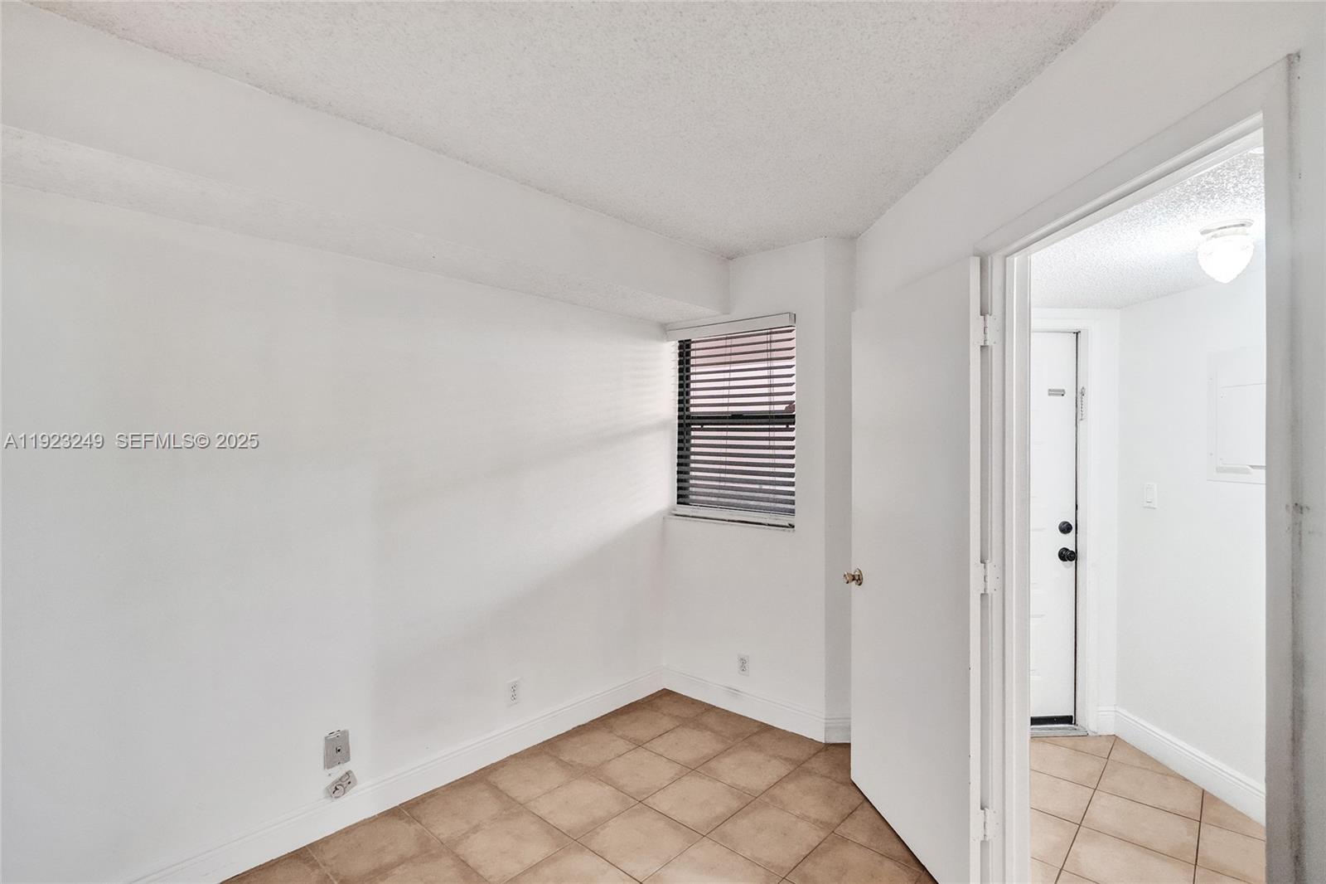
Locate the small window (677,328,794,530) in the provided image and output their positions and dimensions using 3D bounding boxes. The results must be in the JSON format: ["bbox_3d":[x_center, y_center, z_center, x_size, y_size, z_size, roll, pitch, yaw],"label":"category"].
[{"bbox_3d":[0.386,-0.097,3.287,0.816,1.066,0.090,0,-1,41],"label":"small window"}]

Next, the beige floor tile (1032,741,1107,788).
[{"bbox_3d":[1.798,1.455,2.686,0.330,0.010,0.330,0,0,44],"label":"beige floor tile"}]

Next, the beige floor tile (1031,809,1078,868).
[{"bbox_3d":[1.381,1.500,2.288,0.335,0.010,0.335,-1,-1,43],"label":"beige floor tile"}]

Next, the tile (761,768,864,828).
[{"bbox_3d":[0.638,1.502,2.486,0.335,0.010,0.335,-1,-1,42],"label":"tile"}]

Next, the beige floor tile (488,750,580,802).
[{"bbox_3d":[-0.564,1.480,2.599,0.315,0.010,0.325,0,-1,42],"label":"beige floor tile"}]

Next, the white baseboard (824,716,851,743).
[{"bbox_3d":[0.868,1.411,2.906,0.145,0.136,0.018,0,0,-2],"label":"white baseboard"}]

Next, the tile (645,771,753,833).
[{"bbox_3d":[0.149,1.479,2.427,0.325,0.010,0.325,0,-1,42],"label":"tile"}]

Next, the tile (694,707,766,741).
[{"bbox_3d":[0.347,1.455,3.030,0.330,0.010,0.290,0,0,42],"label":"tile"}]

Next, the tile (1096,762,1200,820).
[{"bbox_3d":[2.111,1.504,2.553,0.335,0.010,0.335,-1,-1,43],"label":"tile"}]

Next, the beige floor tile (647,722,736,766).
[{"bbox_3d":[0.131,1.483,2.880,0.325,0.010,0.325,0,-1,42],"label":"beige floor tile"}]

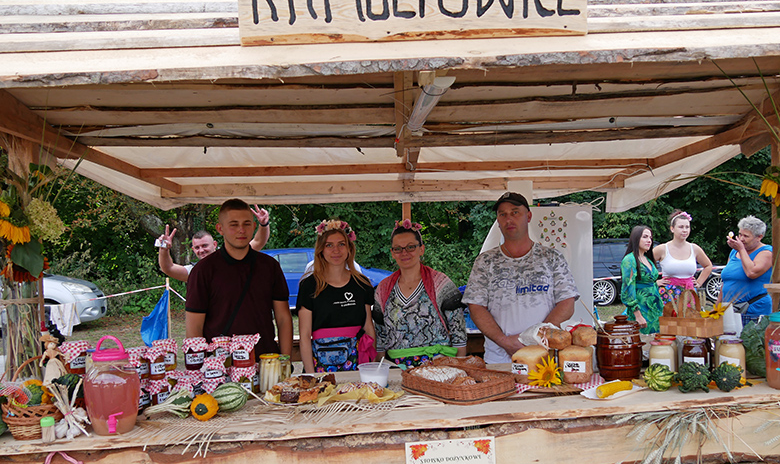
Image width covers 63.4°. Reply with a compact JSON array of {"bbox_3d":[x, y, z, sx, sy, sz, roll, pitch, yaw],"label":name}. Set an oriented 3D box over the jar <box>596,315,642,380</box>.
[{"bbox_3d":[0.942,0.474,2.590,0.178,0.235,0.174,-2,1,0],"label":"jar"}]

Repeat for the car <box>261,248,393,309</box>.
[{"bbox_3d":[-1.514,1.060,13.000,4.100,1.450,1.720,-2,1,7],"label":"car"}]

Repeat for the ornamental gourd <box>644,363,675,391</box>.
[{"bbox_3d":[0.997,0.538,2.335,0.104,0.104,0.104,-2,1,3],"label":"ornamental gourd"}]

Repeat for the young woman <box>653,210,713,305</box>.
[{"bbox_3d":[2.490,0.648,5.372,0.540,1.680,0.350,-2,2,13],"label":"young woman"}]

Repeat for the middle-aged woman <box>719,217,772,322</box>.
[{"bbox_3d":[2.991,0.686,5.266,0.500,1.640,0.420,-1,2,41],"label":"middle-aged woman"}]

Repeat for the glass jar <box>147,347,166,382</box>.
[{"bbox_3d":[-0.906,0.514,2.460,0.076,0.118,0.076,-2,1,0],"label":"glass jar"}]

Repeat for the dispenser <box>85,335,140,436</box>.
[{"bbox_3d":[-0.930,0.501,2.123,0.193,0.322,0.235,-3,1,-23],"label":"dispenser"}]

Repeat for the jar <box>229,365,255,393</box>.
[{"bbox_3d":[-0.590,0.586,2.544,0.095,0.112,0.095,-2,1,-12],"label":"jar"}]

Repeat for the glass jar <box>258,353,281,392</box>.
[{"bbox_3d":[-0.491,0.578,2.580,0.087,0.140,0.087,-2,1,0],"label":"glass jar"}]

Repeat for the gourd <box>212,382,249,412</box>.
[{"bbox_3d":[-0.588,0.606,2.320,0.145,0.105,0.105,-2,1,22],"label":"gourd"}]

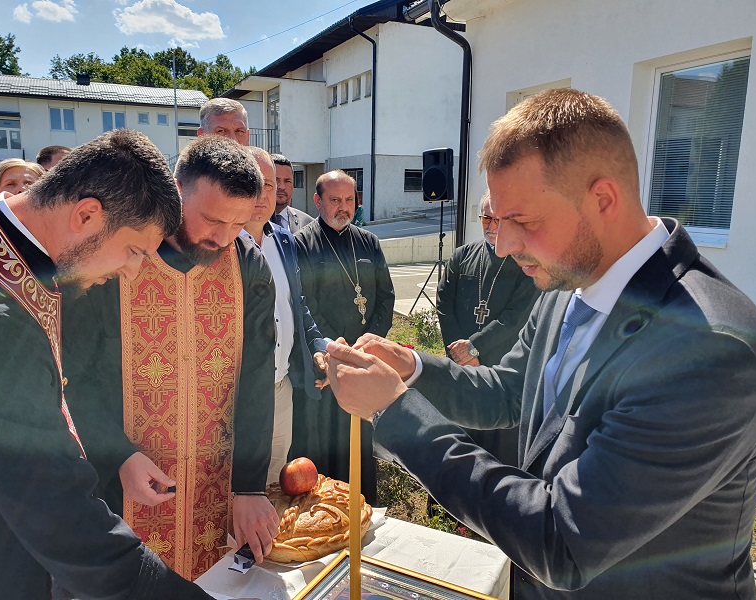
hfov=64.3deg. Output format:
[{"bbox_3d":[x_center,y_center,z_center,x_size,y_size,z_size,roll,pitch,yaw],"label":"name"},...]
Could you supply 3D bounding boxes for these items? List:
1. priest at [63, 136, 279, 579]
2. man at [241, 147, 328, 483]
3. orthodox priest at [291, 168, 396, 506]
[{"bbox_3d":[-0.498,0.473,1.515,0.560,1.730,0.440,-4,11,-27],"label":"priest"},{"bbox_3d":[-0.409,0.338,2.222,0.540,1.760,0.380,-4,11,-30],"label":"man"},{"bbox_3d":[-0.180,0.258,2.826,0.540,1.720,0.370,-3,11,-24],"label":"orthodox priest"}]

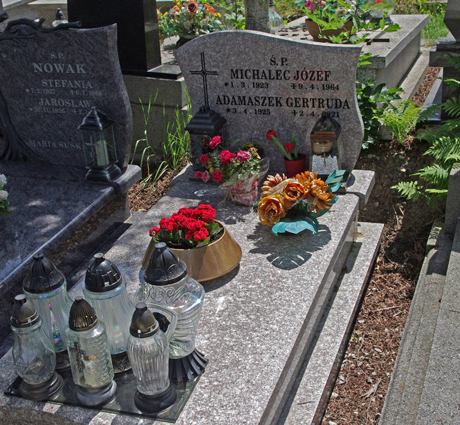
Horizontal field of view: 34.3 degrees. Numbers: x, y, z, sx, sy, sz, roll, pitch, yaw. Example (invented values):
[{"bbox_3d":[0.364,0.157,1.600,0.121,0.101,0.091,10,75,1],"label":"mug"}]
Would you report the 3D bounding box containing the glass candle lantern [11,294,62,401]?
[{"bbox_3d":[-0.474,0.314,1.781,0.106,0.267,0.106,5,27,20],"label":"glass candle lantern"}]

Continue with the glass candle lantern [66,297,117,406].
[{"bbox_3d":[-0.359,0.339,1.882,0.105,0.293,0.105,4,27,19],"label":"glass candle lantern"}]

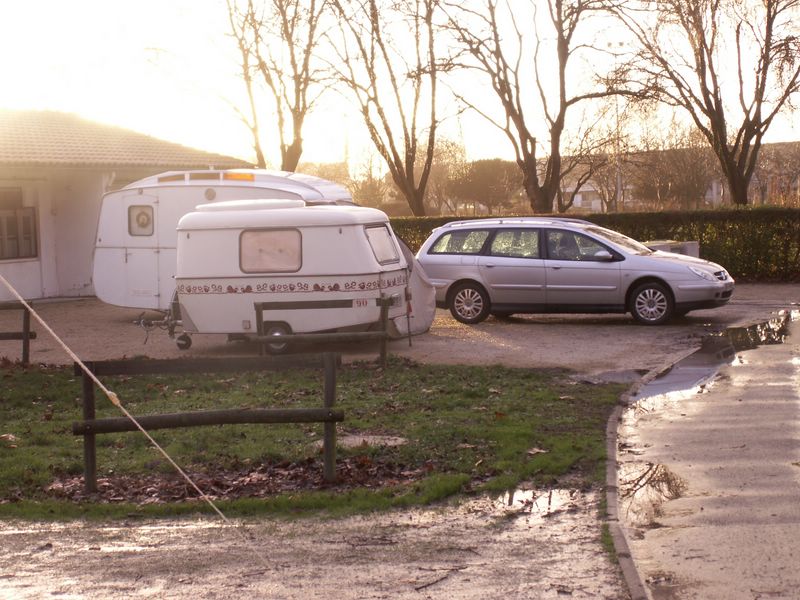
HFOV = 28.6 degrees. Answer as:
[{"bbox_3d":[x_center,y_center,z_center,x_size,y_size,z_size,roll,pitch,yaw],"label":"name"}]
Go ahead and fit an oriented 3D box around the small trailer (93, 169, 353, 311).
[{"bbox_3d":[-2.330,-0.704,22.900,3.800,2.360,1.950,0,3,18],"label":"small trailer"}]

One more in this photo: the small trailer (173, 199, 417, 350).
[{"bbox_3d":[-1.290,-0.322,20.000,3.050,1.880,1.650,0,3,18],"label":"small trailer"}]

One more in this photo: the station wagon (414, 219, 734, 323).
[{"bbox_3d":[2.580,-0.460,23.850,4.760,1.550,1.780,0,3,18],"label":"station wagon"}]

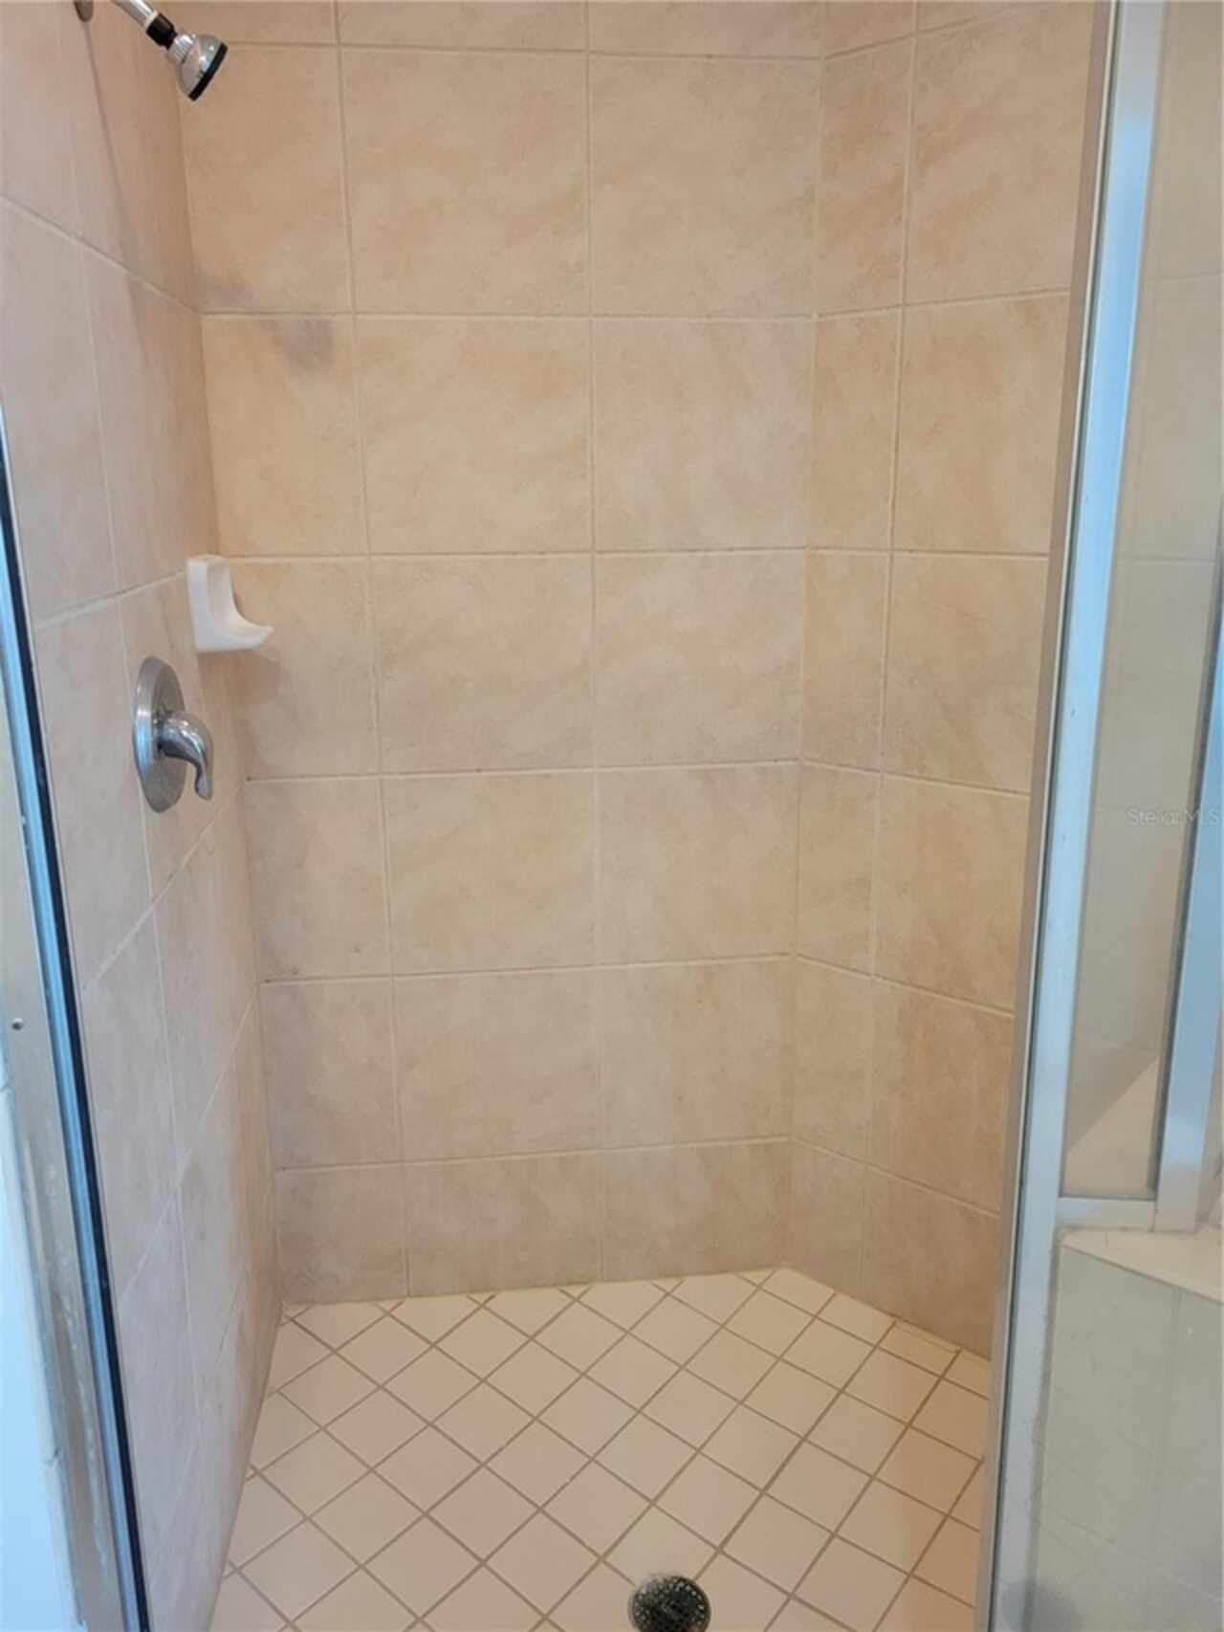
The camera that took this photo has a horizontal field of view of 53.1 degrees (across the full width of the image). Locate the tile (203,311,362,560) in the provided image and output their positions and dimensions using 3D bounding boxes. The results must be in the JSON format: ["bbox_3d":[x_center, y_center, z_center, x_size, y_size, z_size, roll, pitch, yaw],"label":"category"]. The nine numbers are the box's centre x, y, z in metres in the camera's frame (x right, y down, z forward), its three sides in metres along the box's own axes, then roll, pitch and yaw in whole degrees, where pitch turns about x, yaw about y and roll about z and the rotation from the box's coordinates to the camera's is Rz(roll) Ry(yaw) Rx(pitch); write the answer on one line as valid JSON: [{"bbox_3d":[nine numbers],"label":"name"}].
[{"bbox_3d":[-0.450,-0.524,1.701,0.198,0.317,0.012,-2,15,-6],"label":"tile"}]

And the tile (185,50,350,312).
[{"bbox_3d":[-0.453,-0.835,1.620,0.198,0.317,0.012,-2,15,-6],"label":"tile"}]

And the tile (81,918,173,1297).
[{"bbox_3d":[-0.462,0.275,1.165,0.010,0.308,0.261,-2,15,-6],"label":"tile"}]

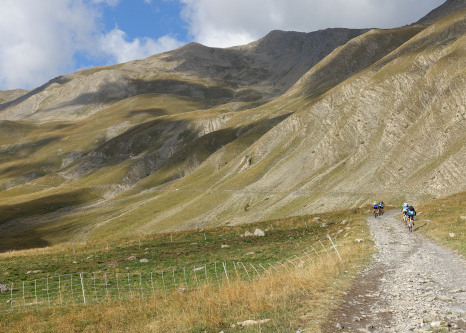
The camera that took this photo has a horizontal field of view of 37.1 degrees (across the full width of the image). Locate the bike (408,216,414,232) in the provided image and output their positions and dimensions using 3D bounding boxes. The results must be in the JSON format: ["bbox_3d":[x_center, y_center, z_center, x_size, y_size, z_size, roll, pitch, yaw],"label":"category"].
[{"bbox_3d":[11.135,3.622,43.500,0.680,1.060,1.800,0,-2,11],"label":"bike"}]

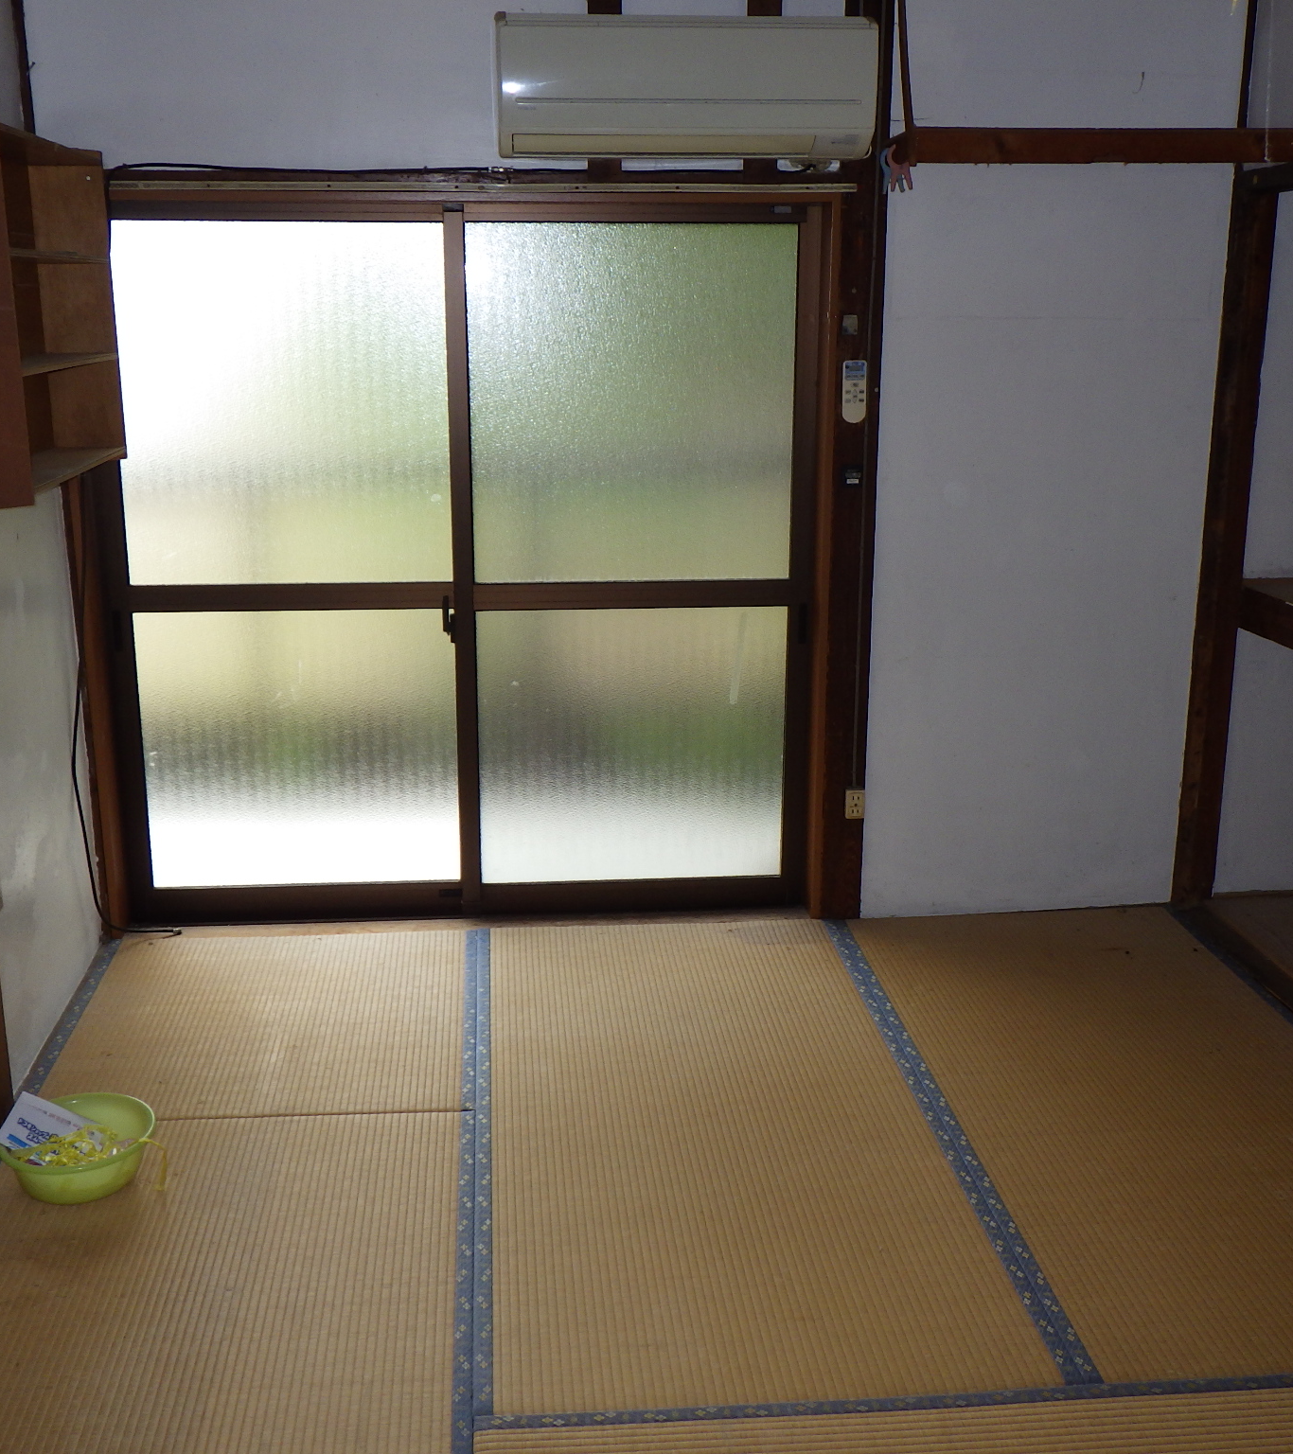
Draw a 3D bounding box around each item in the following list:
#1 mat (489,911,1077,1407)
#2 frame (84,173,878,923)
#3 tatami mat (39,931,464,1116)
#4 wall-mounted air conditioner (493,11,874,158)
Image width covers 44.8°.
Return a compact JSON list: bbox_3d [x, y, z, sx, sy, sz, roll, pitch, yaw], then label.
[{"bbox_3d":[0.111,0.741,3.052,0.861,0.045,1.749,-1,15,-5],"label":"mat"},{"bbox_3d":[-0.422,-0.343,3.700,1.681,1.709,0.082,-1,15,-5],"label":"frame"},{"bbox_3d":[-0.820,0.644,3.407,0.875,0.045,0.894,-1,15,-5],"label":"tatami mat"},{"bbox_3d":[0.079,-1.323,3.295,0.782,0.273,0.201,-1,15,-5],"label":"wall-mounted air conditioner"}]

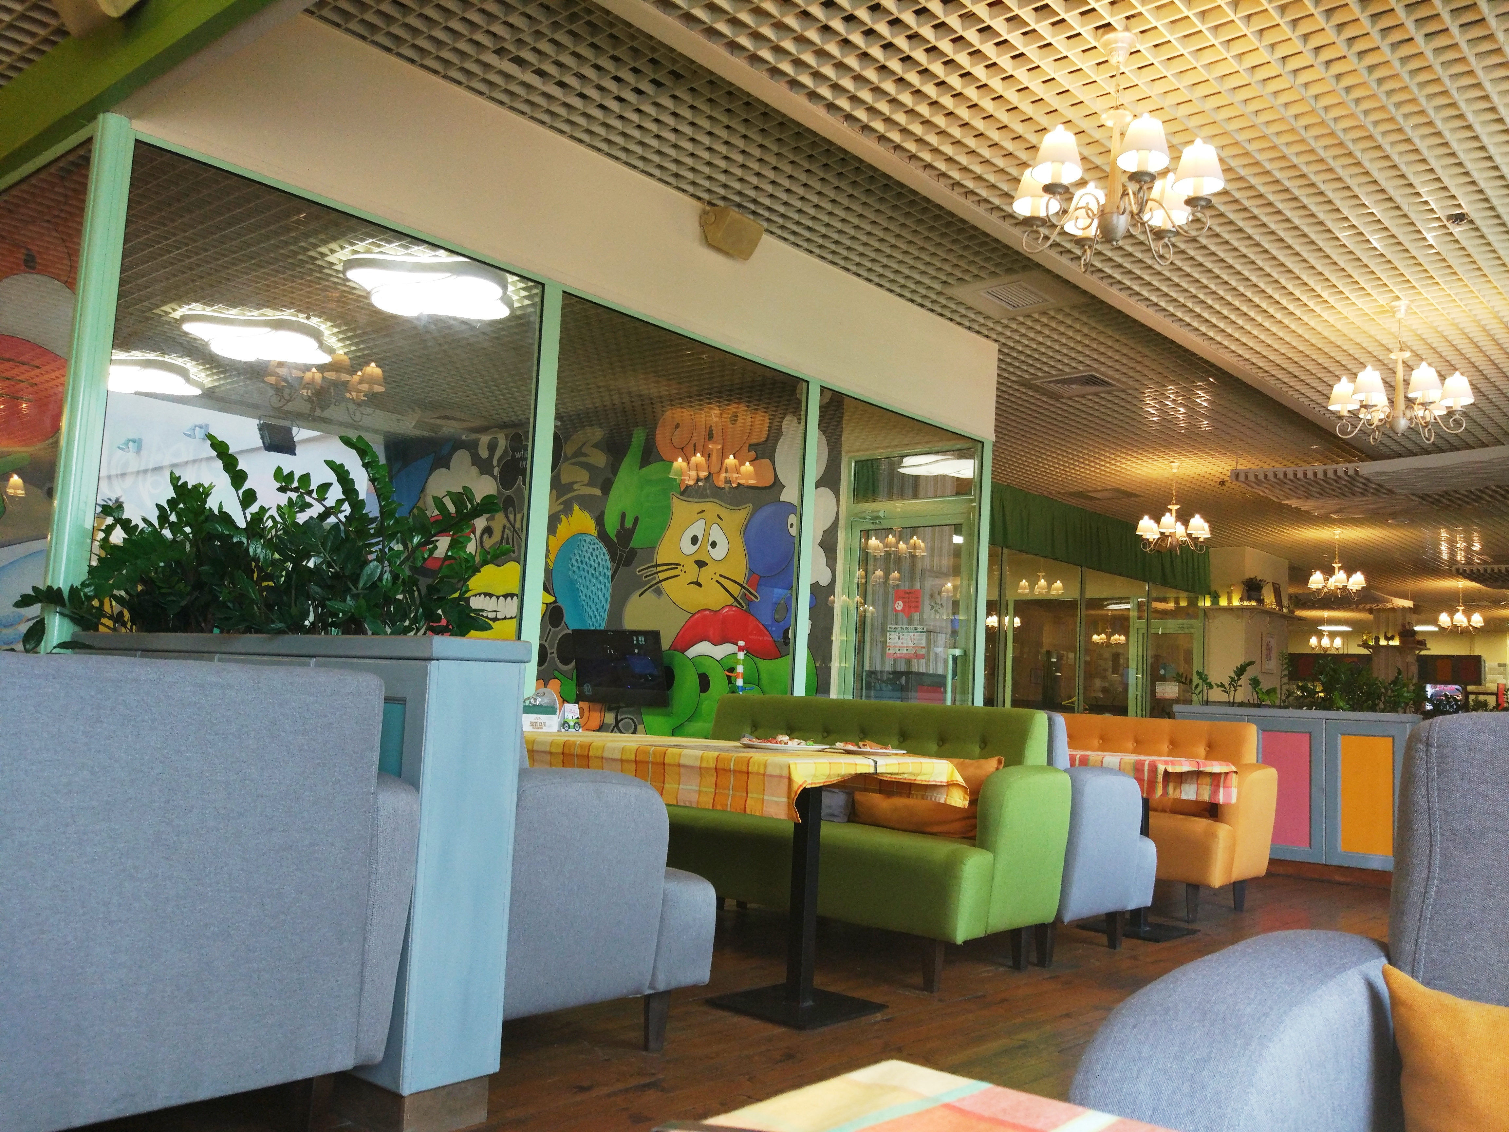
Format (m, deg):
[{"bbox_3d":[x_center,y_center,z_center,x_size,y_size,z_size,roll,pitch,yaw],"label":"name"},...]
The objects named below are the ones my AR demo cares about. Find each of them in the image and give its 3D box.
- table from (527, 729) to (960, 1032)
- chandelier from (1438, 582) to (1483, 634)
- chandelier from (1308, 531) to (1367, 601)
[{"bbox_3d":[-0.290,0.988,4.156,1.702,0.759,0.851,-3,-8,41],"label":"table"},{"bbox_3d":[10.707,0.646,18.483,0.600,0.797,0.600,-3,-9,43],"label":"chandelier"},{"bbox_3d":[6.769,-0.005,14.170,0.610,0.807,0.610,-3,-9,43],"label":"chandelier"}]

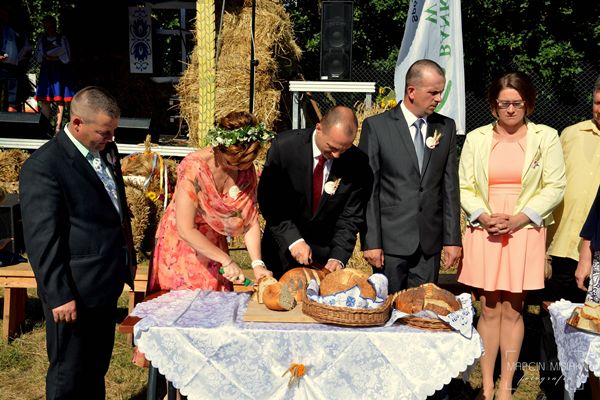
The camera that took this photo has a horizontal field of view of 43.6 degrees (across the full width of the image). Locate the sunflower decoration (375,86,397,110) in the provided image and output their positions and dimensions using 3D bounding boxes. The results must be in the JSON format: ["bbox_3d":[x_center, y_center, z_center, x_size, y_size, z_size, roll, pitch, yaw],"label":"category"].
[{"bbox_3d":[0.710,-0.844,6.243,0.185,0.200,0.150,0,8,0],"label":"sunflower decoration"}]

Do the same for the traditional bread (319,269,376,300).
[{"bbox_3d":[0.190,0.351,3.053,0.235,0.130,0.210,0,8,0],"label":"traditional bread"}]

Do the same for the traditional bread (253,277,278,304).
[{"bbox_3d":[-0.142,0.373,3.126,0.080,0.098,0.110,6,9,36],"label":"traditional bread"}]

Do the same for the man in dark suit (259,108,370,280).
[{"bbox_3d":[0.075,0.343,3.576,0.560,1.580,0.600,-1,8,-7],"label":"man in dark suit"}]

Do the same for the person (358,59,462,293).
[{"bbox_3d":[0.555,0.214,3.710,0.520,1.800,0.310,-1,8,-7],"label":"person"}]

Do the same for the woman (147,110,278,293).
[{"bbox_3d":[-0.410,0.368,3.499,0.520,1.550,0.620,-4,9,-30],"label":"woman"}]

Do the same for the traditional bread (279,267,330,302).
[{"bbox_3d":[0.014,0.352,3.204,0.225,0.120,0.190,-1,8,-9],"label":"traditional bread"}]

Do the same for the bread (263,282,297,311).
[{"bbox_3d":[-0.082,0.387,3.037,0.125,0.103,0.115,6,9,36],"label":"bread"}]

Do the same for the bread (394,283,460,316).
[{"bbox_3d":[0.503,0.392,2.977,0.255,0.110,0.225,0,8,0],"label":"bread"}]

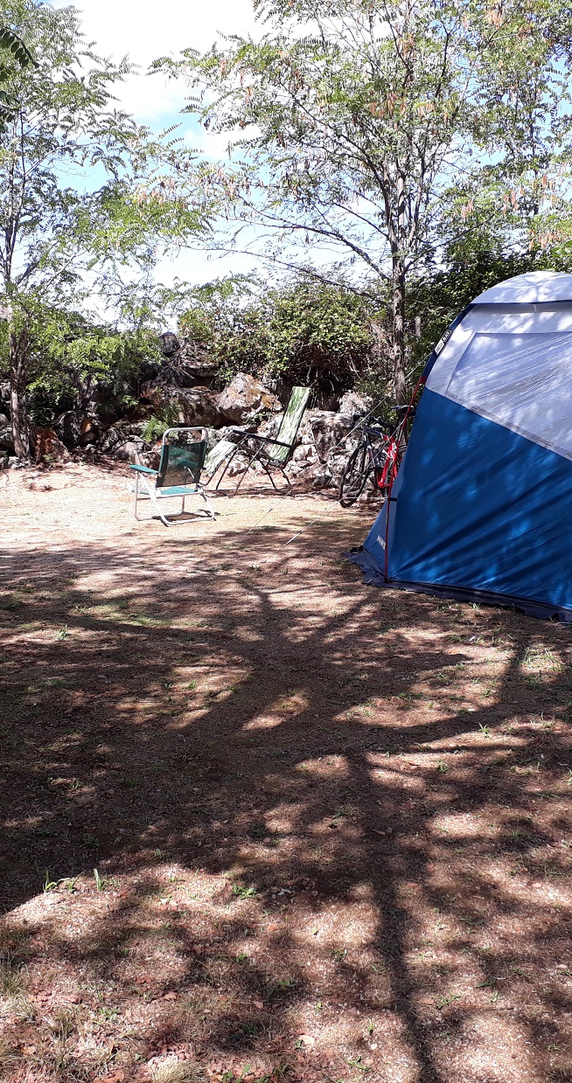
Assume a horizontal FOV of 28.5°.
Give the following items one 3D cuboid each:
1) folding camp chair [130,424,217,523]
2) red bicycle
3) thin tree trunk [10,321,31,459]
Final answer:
[{"bbox_3d":[-1.020,-0.615,10.130,0.580,0.860,0.620,-9,13,-43],"label":"folding camp chair"},{"bbox_3d":[0.950,-0.890,11.400,0.570,0.990,1.660,18,16,26],"label":"red bicycle"},{"bbox_3d":[-3.530,-1.990,15.000,0.240,1.800,0.240,0,9,0],"label":"thin tree trunk"}]

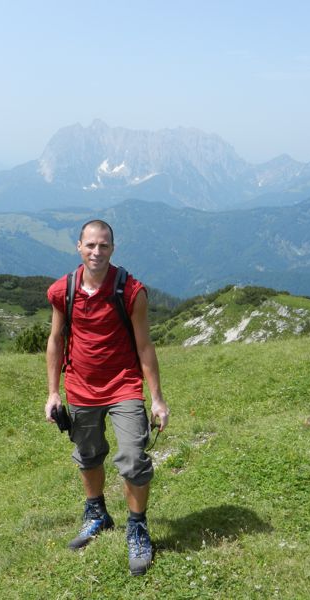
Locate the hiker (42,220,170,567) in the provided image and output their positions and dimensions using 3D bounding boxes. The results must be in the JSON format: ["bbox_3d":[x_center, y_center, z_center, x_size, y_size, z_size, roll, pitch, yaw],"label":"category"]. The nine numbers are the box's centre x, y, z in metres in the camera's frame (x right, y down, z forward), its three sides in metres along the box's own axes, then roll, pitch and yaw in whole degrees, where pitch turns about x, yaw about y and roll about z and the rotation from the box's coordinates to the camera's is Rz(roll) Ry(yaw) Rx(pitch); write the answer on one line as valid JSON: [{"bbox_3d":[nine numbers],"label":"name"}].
[{"bbox_3d":[-0.225,0.477,3.856,0.580,1.770,0.600,2,11,12],"label":"hiker"}]

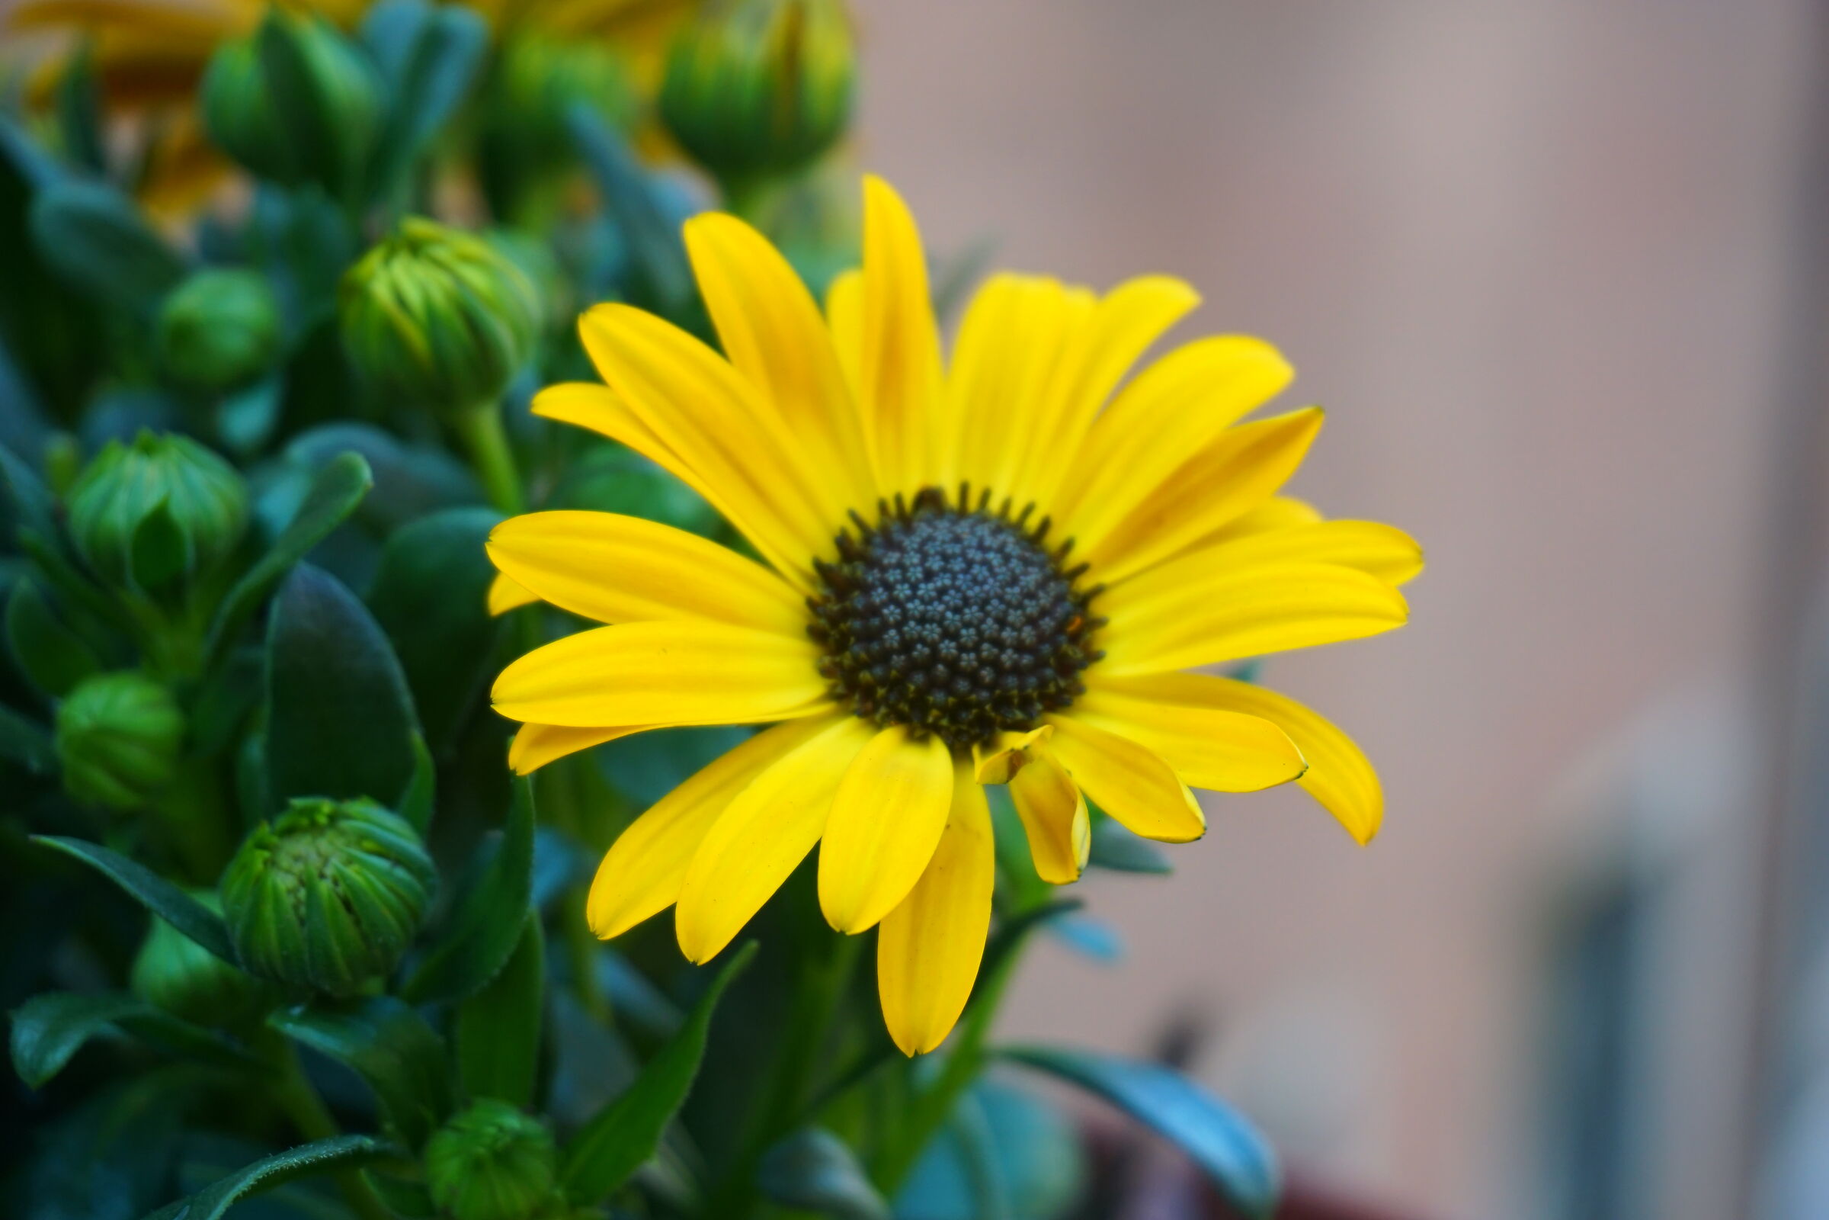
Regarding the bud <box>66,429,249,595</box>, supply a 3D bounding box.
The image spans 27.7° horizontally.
[{"bbox_3d":[-0.061,-0.008,0.298,0.014,0.013,0.014,0,18,0],"label":"bud"}]

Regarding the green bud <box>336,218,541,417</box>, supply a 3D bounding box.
[{"bbox_3d":[-0.038,-0.023,0.294,0.015,0.015,0.015,-20,24,-2],"label":"green bud"}]

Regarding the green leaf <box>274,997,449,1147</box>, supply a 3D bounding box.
[{"bbox_3d":[-0.042,0.035,0.280,0.016,0.009,0.012,-18,42,-42],"label":"green leaf"}]

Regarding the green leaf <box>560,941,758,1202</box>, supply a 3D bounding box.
[{"bbox_3d":[-0.020,0.036,0.287,0.006,0.025,0.005,37,0,30],"label":"green leaf"}]

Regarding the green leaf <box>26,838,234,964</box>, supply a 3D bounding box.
[{"bbox_3d":[-0.058,0.022,0.275,0.019,0.005,0.009,24,20,-3],"label":"green leaf"}]

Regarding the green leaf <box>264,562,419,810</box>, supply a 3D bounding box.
[{"bbox_3d":[-0.046,0.007,0.297,0.012,0.023,0.004,-6,3,-1],"label":"green leaf"}]

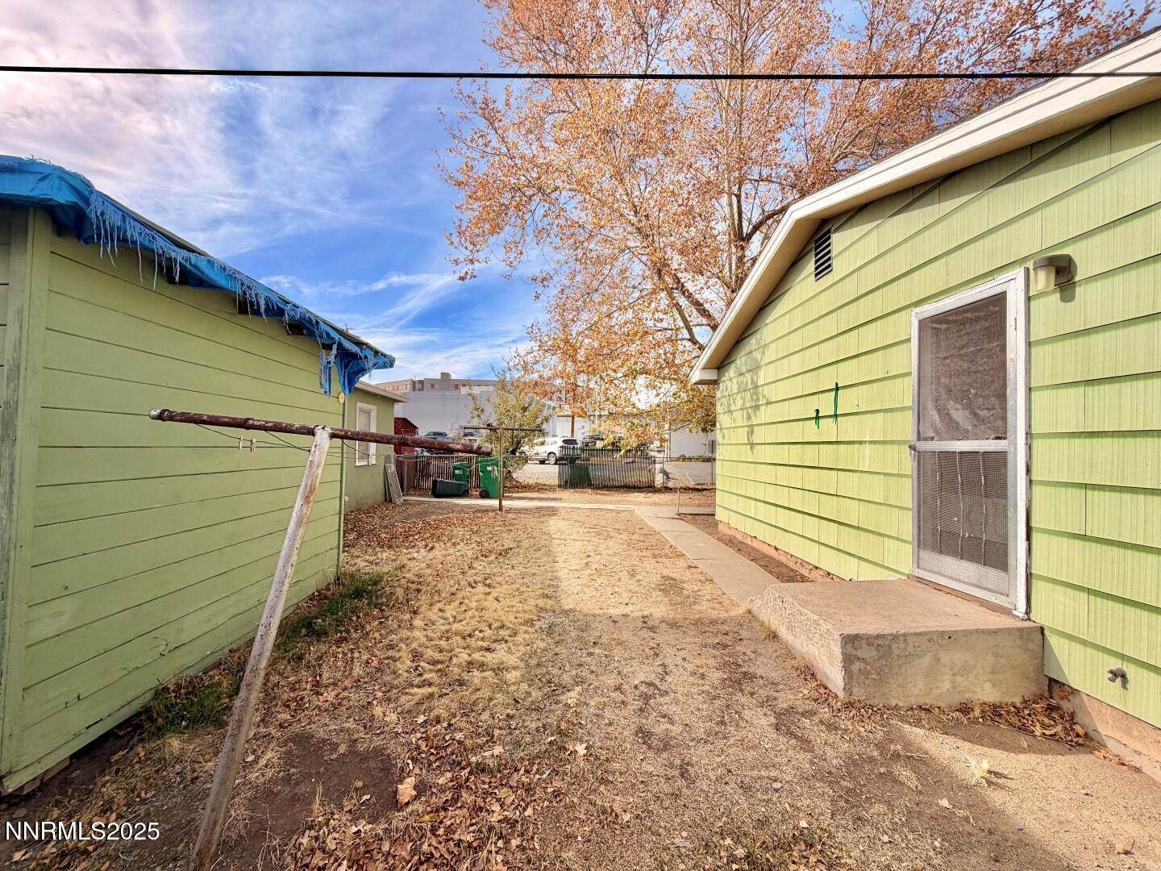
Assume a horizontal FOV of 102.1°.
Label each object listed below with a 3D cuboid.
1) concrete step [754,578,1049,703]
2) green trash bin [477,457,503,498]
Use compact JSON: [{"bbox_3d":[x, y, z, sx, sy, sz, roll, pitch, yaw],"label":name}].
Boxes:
[{"bbox_3d":[1.927,1.261,3.073,1.170,0.380,1.120,0,-1,-5],"label":"concrete step"},{"bbox_3d":[-2.390,1.120,12.750,0.790,1.100,0.660,0,-1,-6],"label":"green trash bin"}]

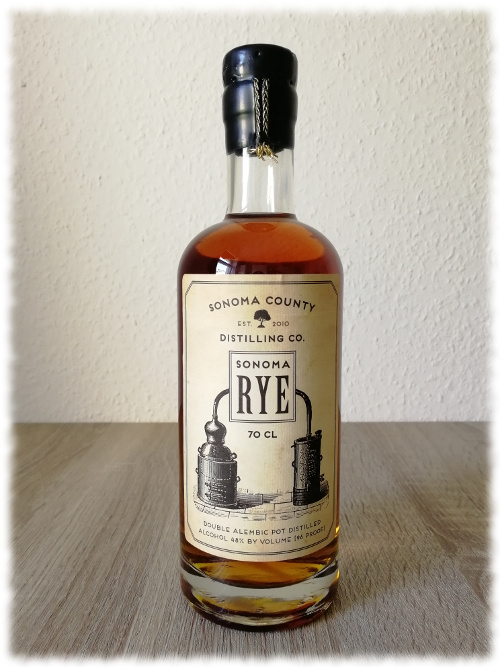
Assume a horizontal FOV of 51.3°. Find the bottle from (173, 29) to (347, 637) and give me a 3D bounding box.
[{"bbox_3d":[0.005,-0.001,0.261,0.082,0.265,0.082,0,4,1],"label":"bottle"}]

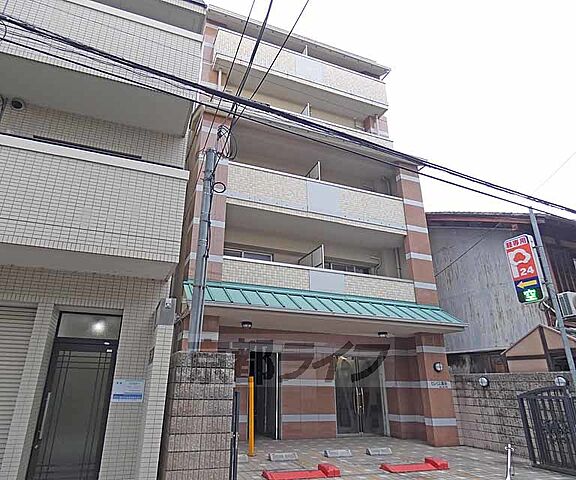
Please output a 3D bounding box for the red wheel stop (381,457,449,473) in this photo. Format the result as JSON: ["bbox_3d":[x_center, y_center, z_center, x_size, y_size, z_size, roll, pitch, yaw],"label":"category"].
[{"bbox_3d":[2.582,4.617,7.139,1.250,0.150,0.510,6,-22,-14],"label":"red wheel stop"}]

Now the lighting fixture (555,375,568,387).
[{"bbox_3d":[5.810,3.008,7.401,0.130,0.250,0.250,8,-23,-19],"label":"lighting fixture"}]

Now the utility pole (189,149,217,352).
[{"bbox_3d":[-1.412,0.861,5.415,0.150,5.500,0.150,8,-24,-18],"label":"utility pole"}]

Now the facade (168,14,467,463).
[{"bbox_3d":[0.915,-1.248,11.796,7.900,14.400,3.000,8,-24,-18],"label":"facade"}]

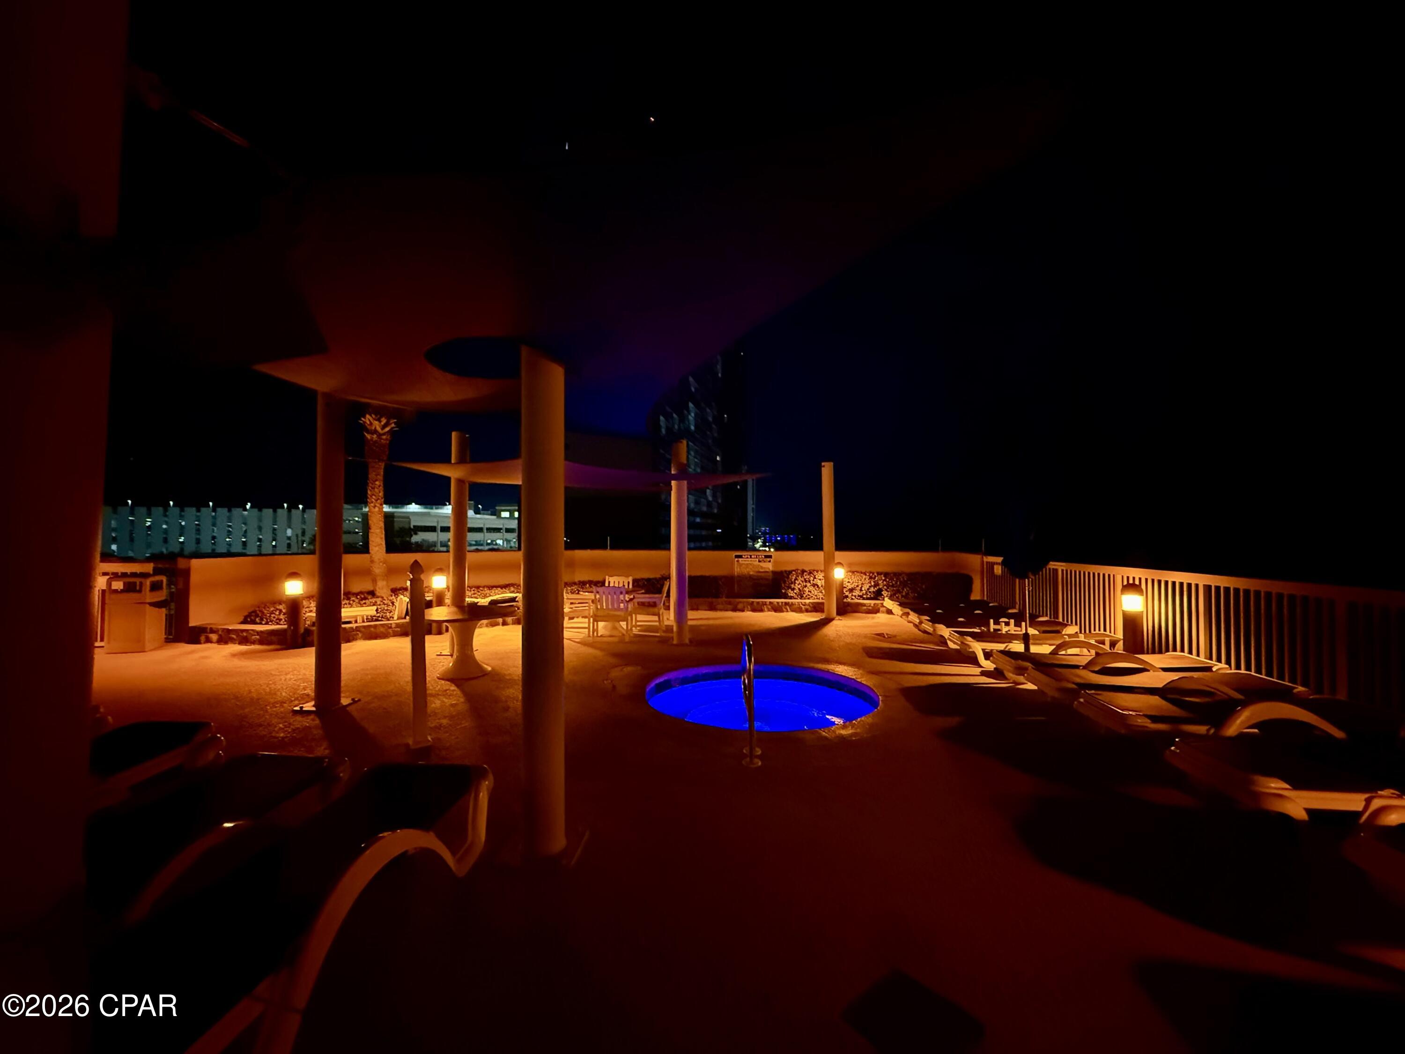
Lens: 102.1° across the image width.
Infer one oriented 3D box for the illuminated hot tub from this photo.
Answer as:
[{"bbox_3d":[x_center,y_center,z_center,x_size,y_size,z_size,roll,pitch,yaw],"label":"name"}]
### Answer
[{"bbox_3d":[0.646,1.941,5.947,2.399,0.450,2.399,0,-1,0],"label":"illuminated hot tub"}]

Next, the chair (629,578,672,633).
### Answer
[{"bbox_3d":[-0.872,1.314,9.534,0.640,0.890,0.600,0,-1,5],"label":"chair"}]

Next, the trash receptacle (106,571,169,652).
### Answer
[{"bbox_3d":[-7.787,1.181,7.827,0.440,1.010,0.520,1,-1,-20],"label":"trash receptacle"}]

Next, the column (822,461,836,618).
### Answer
[{"bbox_3d":[2.515,0.240,11.128,0.235,3.060,0.235,0,-1,2],"label":"column"}]

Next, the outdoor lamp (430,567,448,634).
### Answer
[{"bbox_3d":[-4.287,1.199,9.279,0.220,1.070,0.220,0,-1,0],"label":"outdoor lamp"}]

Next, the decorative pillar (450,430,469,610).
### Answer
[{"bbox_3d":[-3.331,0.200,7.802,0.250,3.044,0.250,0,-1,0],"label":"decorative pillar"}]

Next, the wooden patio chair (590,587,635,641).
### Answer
[{"bbox_3d":[-1.429,1.327,9.120,0.600,0.840,0.580,0,-1,15],"label":"wooden patio chair"}]

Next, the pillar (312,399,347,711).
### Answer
[{"bbox_3d":[-3.494,0.175,5.342,0.230,2.980,0.230,0,-1,2],"label":"pillar"}]

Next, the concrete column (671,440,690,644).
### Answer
[{"bbox_3d":[-0.306,0.202,8.513,0.235,3.040,0.235,0,-1,2],"label":"concrete column"}]

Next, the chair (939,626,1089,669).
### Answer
[{"bbox_3d":[4.125,1.481,7.029,1.880,0.470,0.720,0,-1,2],"label":"chair"}]

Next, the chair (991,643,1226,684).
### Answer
[{"bbox_3d":[4.075,1.463,5.770,1.900,0.470,0.720,0,-1,2],"label":"chair"}]

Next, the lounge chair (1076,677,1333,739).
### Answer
[{"bbox_3d":[3.948,1.457,4.131,1.930,0.520,0.700,0,-1,8],"label":"lounge chair"}]

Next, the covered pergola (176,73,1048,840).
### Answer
[{"bbox_3d":[-1.000,0.099,3.599,4.700,3.100,3.600,0,-1,0],"label":"covered pergola"}]

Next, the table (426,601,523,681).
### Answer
[{"bbox_3d":[-2.796,1.362,6.693,1.260,0.700,1.260,0,-1,0],"label":"table"}]

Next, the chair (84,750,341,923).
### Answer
[{"bbox_3d":[-2.325,1.389,2.220,0.720,0.470,1.900,0,-1,2],"label":"chair"}]

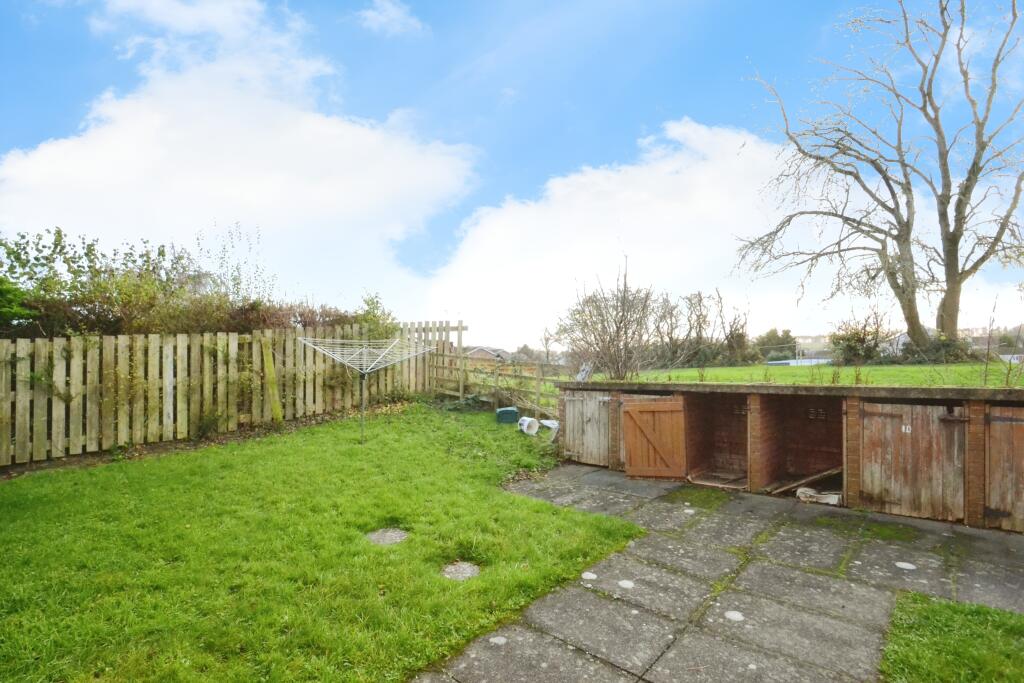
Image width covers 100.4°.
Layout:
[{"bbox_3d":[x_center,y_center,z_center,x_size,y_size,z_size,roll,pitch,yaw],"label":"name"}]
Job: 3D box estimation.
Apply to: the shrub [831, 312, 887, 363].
[{"bbox_3d":[15.900,-0.140,19.500,2.200,2.400,2.100,0,0,39],"label":"shrub"}]

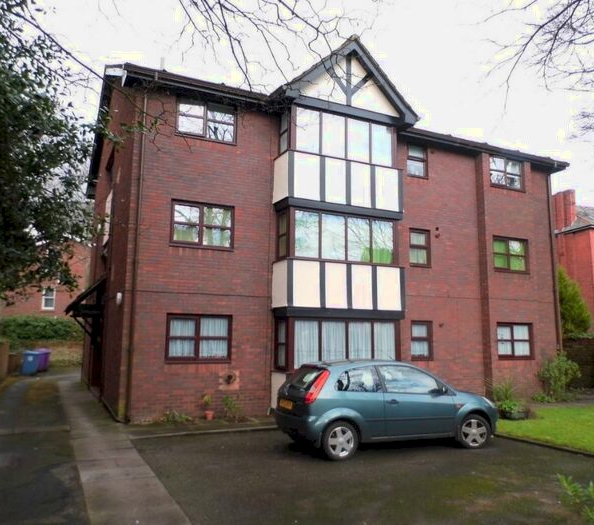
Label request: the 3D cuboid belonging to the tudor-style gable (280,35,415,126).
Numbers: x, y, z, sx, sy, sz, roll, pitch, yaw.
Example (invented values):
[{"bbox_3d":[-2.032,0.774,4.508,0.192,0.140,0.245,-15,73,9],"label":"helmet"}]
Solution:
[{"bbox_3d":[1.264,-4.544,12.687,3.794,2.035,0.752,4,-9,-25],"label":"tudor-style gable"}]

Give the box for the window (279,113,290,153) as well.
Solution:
[{"bbox_3d":[-0.256,-3.224,12.510,0.120,1.120,0.600,4,-9,-26],"label":"window"}]

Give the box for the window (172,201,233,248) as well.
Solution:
[{"bbox_3d":[-2.123,-0.821,11.503,1.459,1.054,0.120,4,-9,-25],"label":"window"}]

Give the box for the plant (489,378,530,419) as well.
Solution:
[{"bbox_3d":[4.933,3.126,11.734,0.820,0.940,0.750,4,-9,-26],"label":"plant"}]

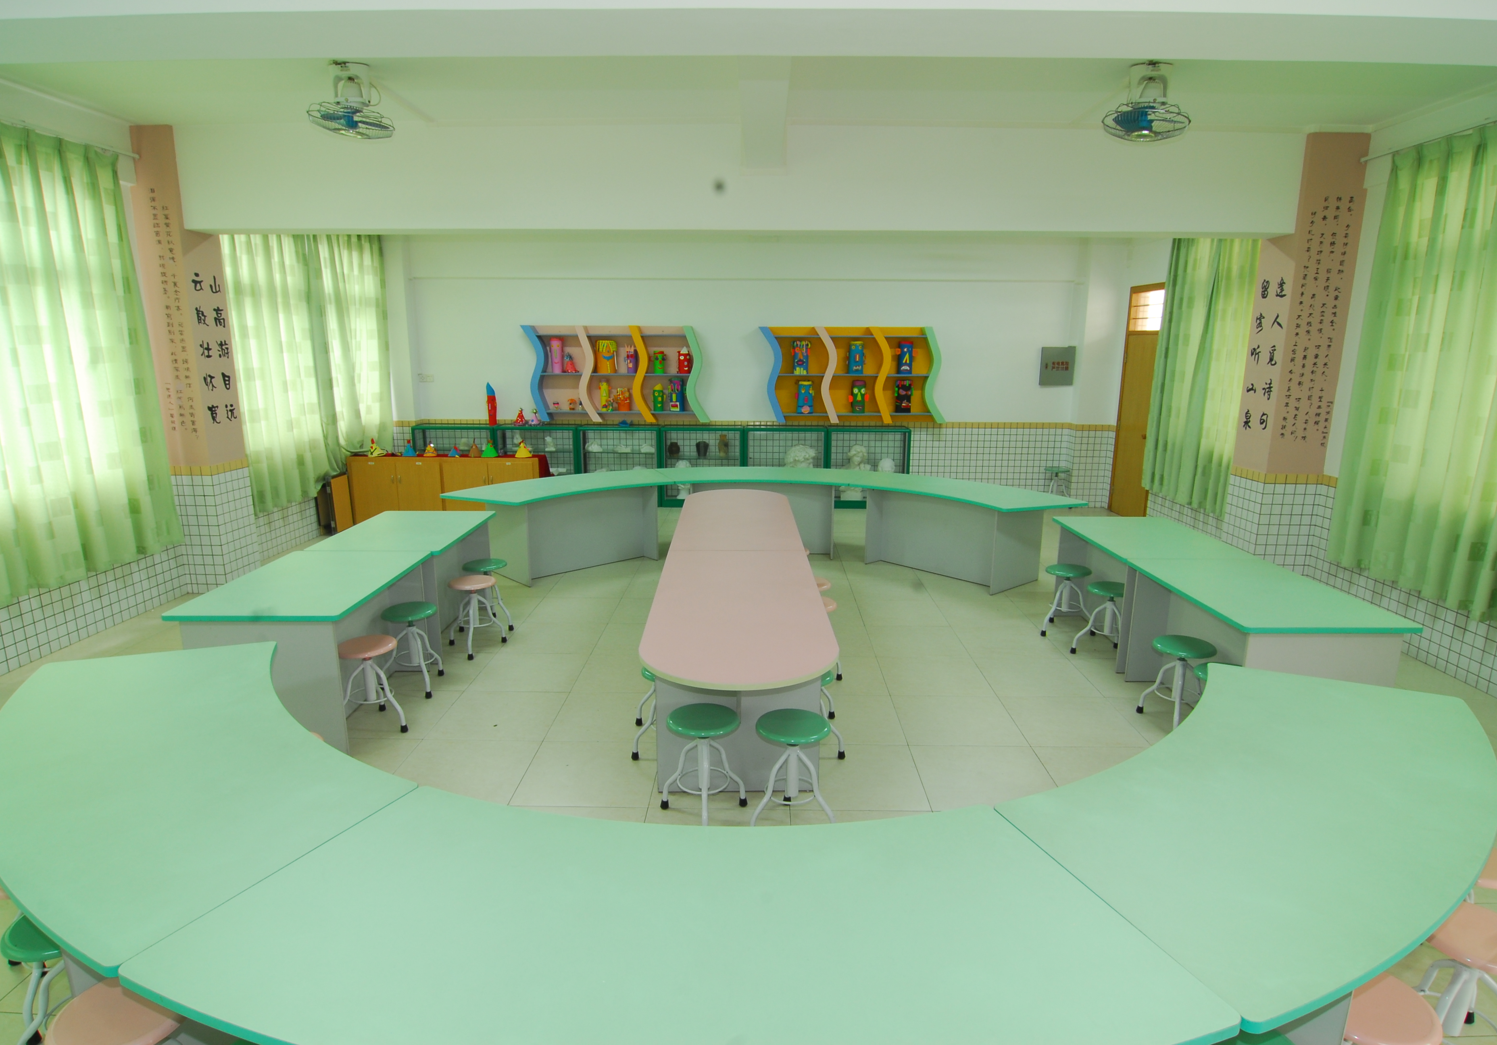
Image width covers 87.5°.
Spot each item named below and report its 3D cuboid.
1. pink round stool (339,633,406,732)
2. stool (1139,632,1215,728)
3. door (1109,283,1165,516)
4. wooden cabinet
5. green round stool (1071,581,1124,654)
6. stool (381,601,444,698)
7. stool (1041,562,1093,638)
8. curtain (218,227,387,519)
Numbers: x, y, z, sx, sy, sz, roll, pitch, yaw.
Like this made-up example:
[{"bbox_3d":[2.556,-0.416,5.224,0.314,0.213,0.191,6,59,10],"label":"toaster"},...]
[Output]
[{"bbox_3d":[-1.974,0.851,4.078,0.360,0.464,0.360,0,12,0],"label":"pink round stool"},{"bbox_3d":[2.272,0.857,4.118,0.360,0.464,0.360,0,12,1],"label":"stool"},{"bbox_3d":[4.580,-1.382,9.143,0.080,2.693,0.979,0,12,1],"label":"door"},{"bbox_3d":[-3.176,-0.326,8.390,1.990,0.790,0.370,0,13,1],"label":"wooden cabinet"},{"bbox_3d":[2.344,0.643,5.079,0.360,0.469,0.360,0,12,1],"label":"green round stool"},{"bbox_3d":[-1.958,0.737,4.525,0.370,0.475,0.370,0,13,1],"label":"stool"},{"bbox_3d":[2.240,0.549,5.517,0.360,0.463,0.360,0,12,1],"label":"stool"},{"bbox_3d":[-4.267,-1.687,7.871,0.200,2.770,2.920,0,13,1],"label":"curtain"}]

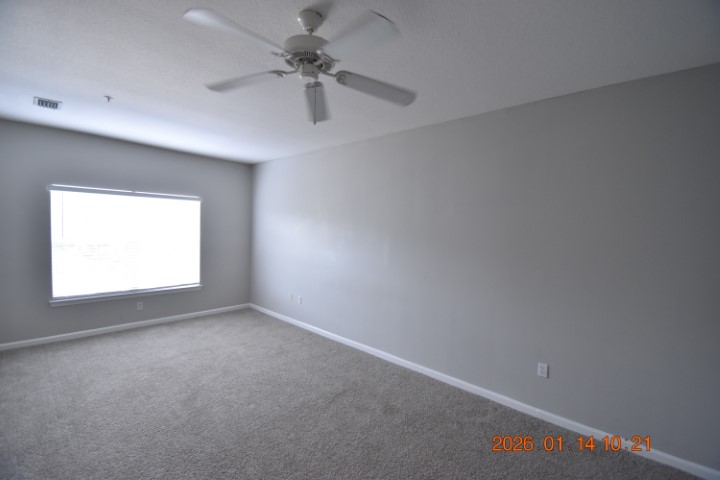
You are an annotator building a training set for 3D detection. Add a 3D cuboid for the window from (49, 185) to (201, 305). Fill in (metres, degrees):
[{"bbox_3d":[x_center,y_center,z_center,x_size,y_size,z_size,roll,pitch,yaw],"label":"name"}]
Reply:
[{"bbox_3d":[-3.300,0.069,4.422,0.110,1.520,1.780,4,3,41],"label":"window"}]

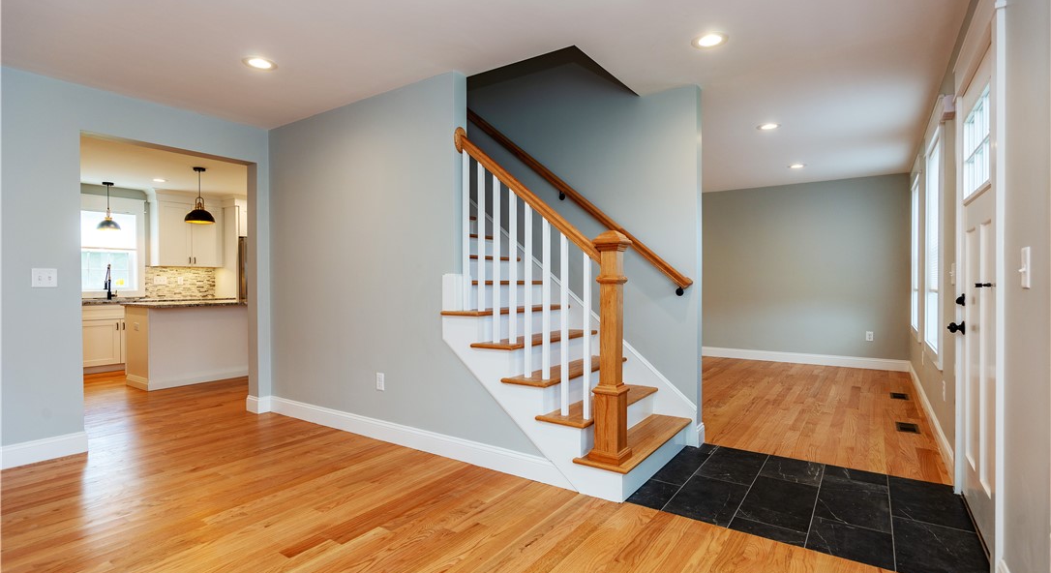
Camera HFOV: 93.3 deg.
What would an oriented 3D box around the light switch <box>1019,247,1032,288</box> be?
[{"bbox_3d":[1.454,-0.056,1.448,0.014,0.116,0.072,0,1,35],"label":"light switch"}]

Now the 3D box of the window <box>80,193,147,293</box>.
[{"bbox_3d":[-5.639,-0.531,6.623,0.090,1.352,0.923,0,1,35],"label":"window"}]

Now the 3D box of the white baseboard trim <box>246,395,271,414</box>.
[{"bbox_3d":[-2.310,1.011,4.298,0.196,0.135,0.112,0,1,35],"label":"white baseboard trim"}]

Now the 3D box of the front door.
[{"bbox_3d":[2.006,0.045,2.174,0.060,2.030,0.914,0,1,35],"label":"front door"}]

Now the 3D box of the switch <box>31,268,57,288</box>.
[{"bbox_3d":[-3.031,-0.052,3.132,0.013,0.115,0.118,0,1,35],"label":"switch"}]

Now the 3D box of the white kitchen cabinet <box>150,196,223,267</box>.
[{"bbox_3d":[-4.956,-0.762,7.268,0.331,0.966,0.823,0,1,35],"label":"white kitchen cabinet"}]

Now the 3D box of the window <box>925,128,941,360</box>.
[{"bbox_3d":[3.038,-0.298,3.642,0.085,1.494,0.933,0,1,35],"label":"window"}]

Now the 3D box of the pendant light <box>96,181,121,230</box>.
[{"bbox_3d":[-5.392,-1.035,6.430,0.251,0.625,0.251,0,1,35],"label":"pendant light"}]

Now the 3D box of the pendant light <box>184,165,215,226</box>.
[{"bbox_3d":[-3.780,-1.045,5.751,0.300,0.630,0.300,0,1,35],"label":"pendant light"}]

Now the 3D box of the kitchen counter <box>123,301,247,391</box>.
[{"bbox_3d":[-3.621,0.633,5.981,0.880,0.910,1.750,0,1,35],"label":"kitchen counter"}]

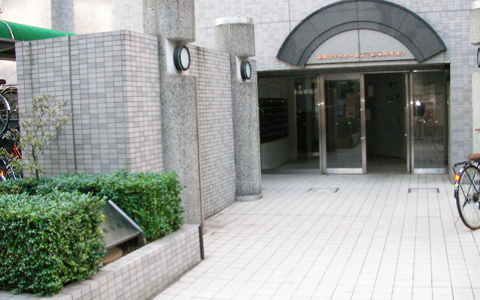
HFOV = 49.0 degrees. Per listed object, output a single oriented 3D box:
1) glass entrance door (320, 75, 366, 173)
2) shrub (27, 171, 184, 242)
[{"bbox_3d":[2.124,-0.530,10.835,0.907,2.055,0.070,-1,5,16],"label":"glass entrance door"},{"bbox_3d":[-1.355,0.536,5.019,1.500,0.555,0.675,0,5,19],"label":"shrub"}]

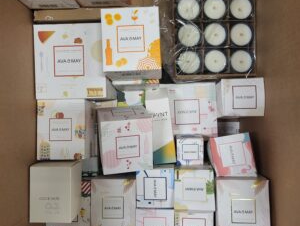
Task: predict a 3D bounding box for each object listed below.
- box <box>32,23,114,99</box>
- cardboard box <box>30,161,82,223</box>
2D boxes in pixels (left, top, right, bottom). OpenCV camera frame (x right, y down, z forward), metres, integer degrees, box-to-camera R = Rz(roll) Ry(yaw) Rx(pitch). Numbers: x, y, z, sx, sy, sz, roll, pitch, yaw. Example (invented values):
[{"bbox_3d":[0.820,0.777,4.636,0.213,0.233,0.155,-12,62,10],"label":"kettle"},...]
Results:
[{"bbox_3d":[-0.126,-0.084,0.538,0.113,0.118,0.120,-1,91,1],"label":"box"},{"bbox_3d":[-0.158,0.129,0.511,0.065,0.074,0.088,0,91,-1],"label":"cardboard box"}]

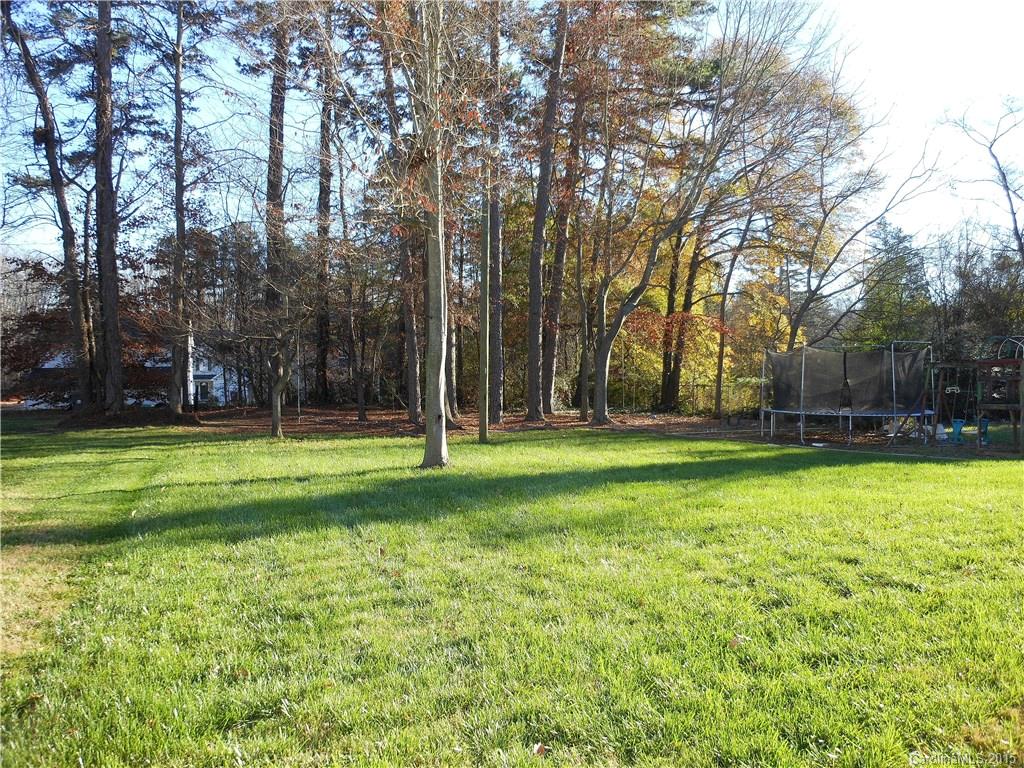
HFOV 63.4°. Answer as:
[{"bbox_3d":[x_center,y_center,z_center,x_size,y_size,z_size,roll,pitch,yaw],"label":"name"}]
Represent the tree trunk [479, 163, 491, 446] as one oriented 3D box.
[{"bbox_3d":[-0.714,-2.051,21.500,0.300,7.090,0.270,0,0,0],"label":"tree trunk"}]

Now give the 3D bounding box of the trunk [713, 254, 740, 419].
[{"bbox_3d":[8.934,-1.978,34.500,1.000,6.830,0.500,0,0,0],"label":"trunk"}]

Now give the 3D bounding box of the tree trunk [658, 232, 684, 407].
[{"bbox_3d":[7.317,-2.890,38.000,1.050,8.300,0.700,0,0,0],"label":"tree trunk"}]

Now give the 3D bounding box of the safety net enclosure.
[{"bbox_3d":[8.900,0.270,22.000,4.500,2.500,4.400,0,0,22],"label":"safety net enclosure"}]

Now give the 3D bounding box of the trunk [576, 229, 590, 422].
[{"bbox_3d":[2.719,-2.225,31.500,0.450,7.380,0.380,0,0,0],"label":"trunk"}]

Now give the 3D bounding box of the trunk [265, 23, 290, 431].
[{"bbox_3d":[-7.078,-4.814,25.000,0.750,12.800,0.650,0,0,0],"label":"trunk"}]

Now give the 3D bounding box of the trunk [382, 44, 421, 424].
[{"bbox_3d":[-4.136,-5.614,31.000,1.300,14.180,0.600,0,0,0],"label":"trunk"}]

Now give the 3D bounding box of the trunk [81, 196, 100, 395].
[{"bbox_3d":[-18.319,-3.694,36.000,0.750,9.260,0.550,0,0,0],"label":"trunk"}]

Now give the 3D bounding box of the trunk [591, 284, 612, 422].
[{"bbox_3d":[3.188,-1.086,29.500,0.720,5.060,0.550,0,0,0],"label":"trunk"}]

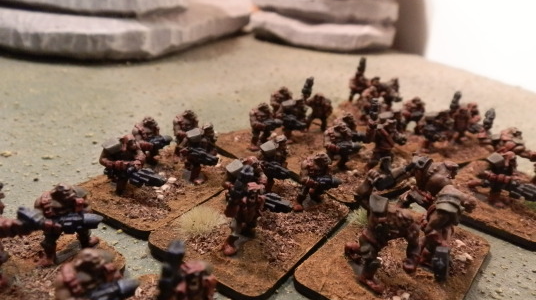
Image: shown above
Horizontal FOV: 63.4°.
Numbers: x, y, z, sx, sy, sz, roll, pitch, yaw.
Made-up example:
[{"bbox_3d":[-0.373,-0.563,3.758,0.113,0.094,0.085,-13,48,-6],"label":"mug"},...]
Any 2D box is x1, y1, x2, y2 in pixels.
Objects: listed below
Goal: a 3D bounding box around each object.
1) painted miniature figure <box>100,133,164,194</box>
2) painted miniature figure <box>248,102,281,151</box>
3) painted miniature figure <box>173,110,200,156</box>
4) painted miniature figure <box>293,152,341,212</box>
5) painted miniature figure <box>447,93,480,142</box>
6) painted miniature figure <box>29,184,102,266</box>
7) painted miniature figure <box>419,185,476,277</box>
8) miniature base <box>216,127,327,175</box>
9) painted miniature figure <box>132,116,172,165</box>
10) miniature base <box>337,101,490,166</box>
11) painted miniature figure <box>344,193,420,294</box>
[{"bbox_3d":[-0.033,0.004,0.107,0.012,0.016,0.010,21,32,34],"label":"painted miniature figure"},{"bbox_3d":[-0.001,-0.009,0.157,0.011,0.017,0.011,-13,28,-38],"label":"painted miniature figure"},{"bbox_3d":[-0.027,-0.006,0.143,0.011,0.016,0.011,-14,29,-41],"label":"painted miniature figure"},{"bbox_3d":[0.012,0.007,0.106,0.010,0.015,0.009,-18,33,-35],"label":"painted miniature figure"},{"bbox_3d":[0.084,-0.013,0.185,0.012,0.019,0.011,-11,28,-37],"label":"painted miniature figure"},{"bbox_3d":[-0.040,0.014,0.086,0.011,0.016,0.010,-18,33,-35],"label":"painted miniature figure"},{"bbox_3d":[0.041,0.018,0.100,0.013,0.018,0.012,18,25,28],"label":"painted miniature figure"},{"bbox_3d":[0.005,-0.003,0.167,0.050,0.003,0.032,-15,30,-42],"label":"miniature base"},{"bbox_3d":[-0.032,-0.003,0.122,0.009,0.015,0.009,-20,34,-37],"label":"painted miniature figure"},{"bbox_3d":[0.051,-0.006,0.154,0.042,0.003,0.033,-17,32,-34],"label":"miniature base"},{"bbox_3d":[0.021,0.017,0.082,0.011,0.018,0.011,-18,33,-35],"label":"painted miniature figure"}]

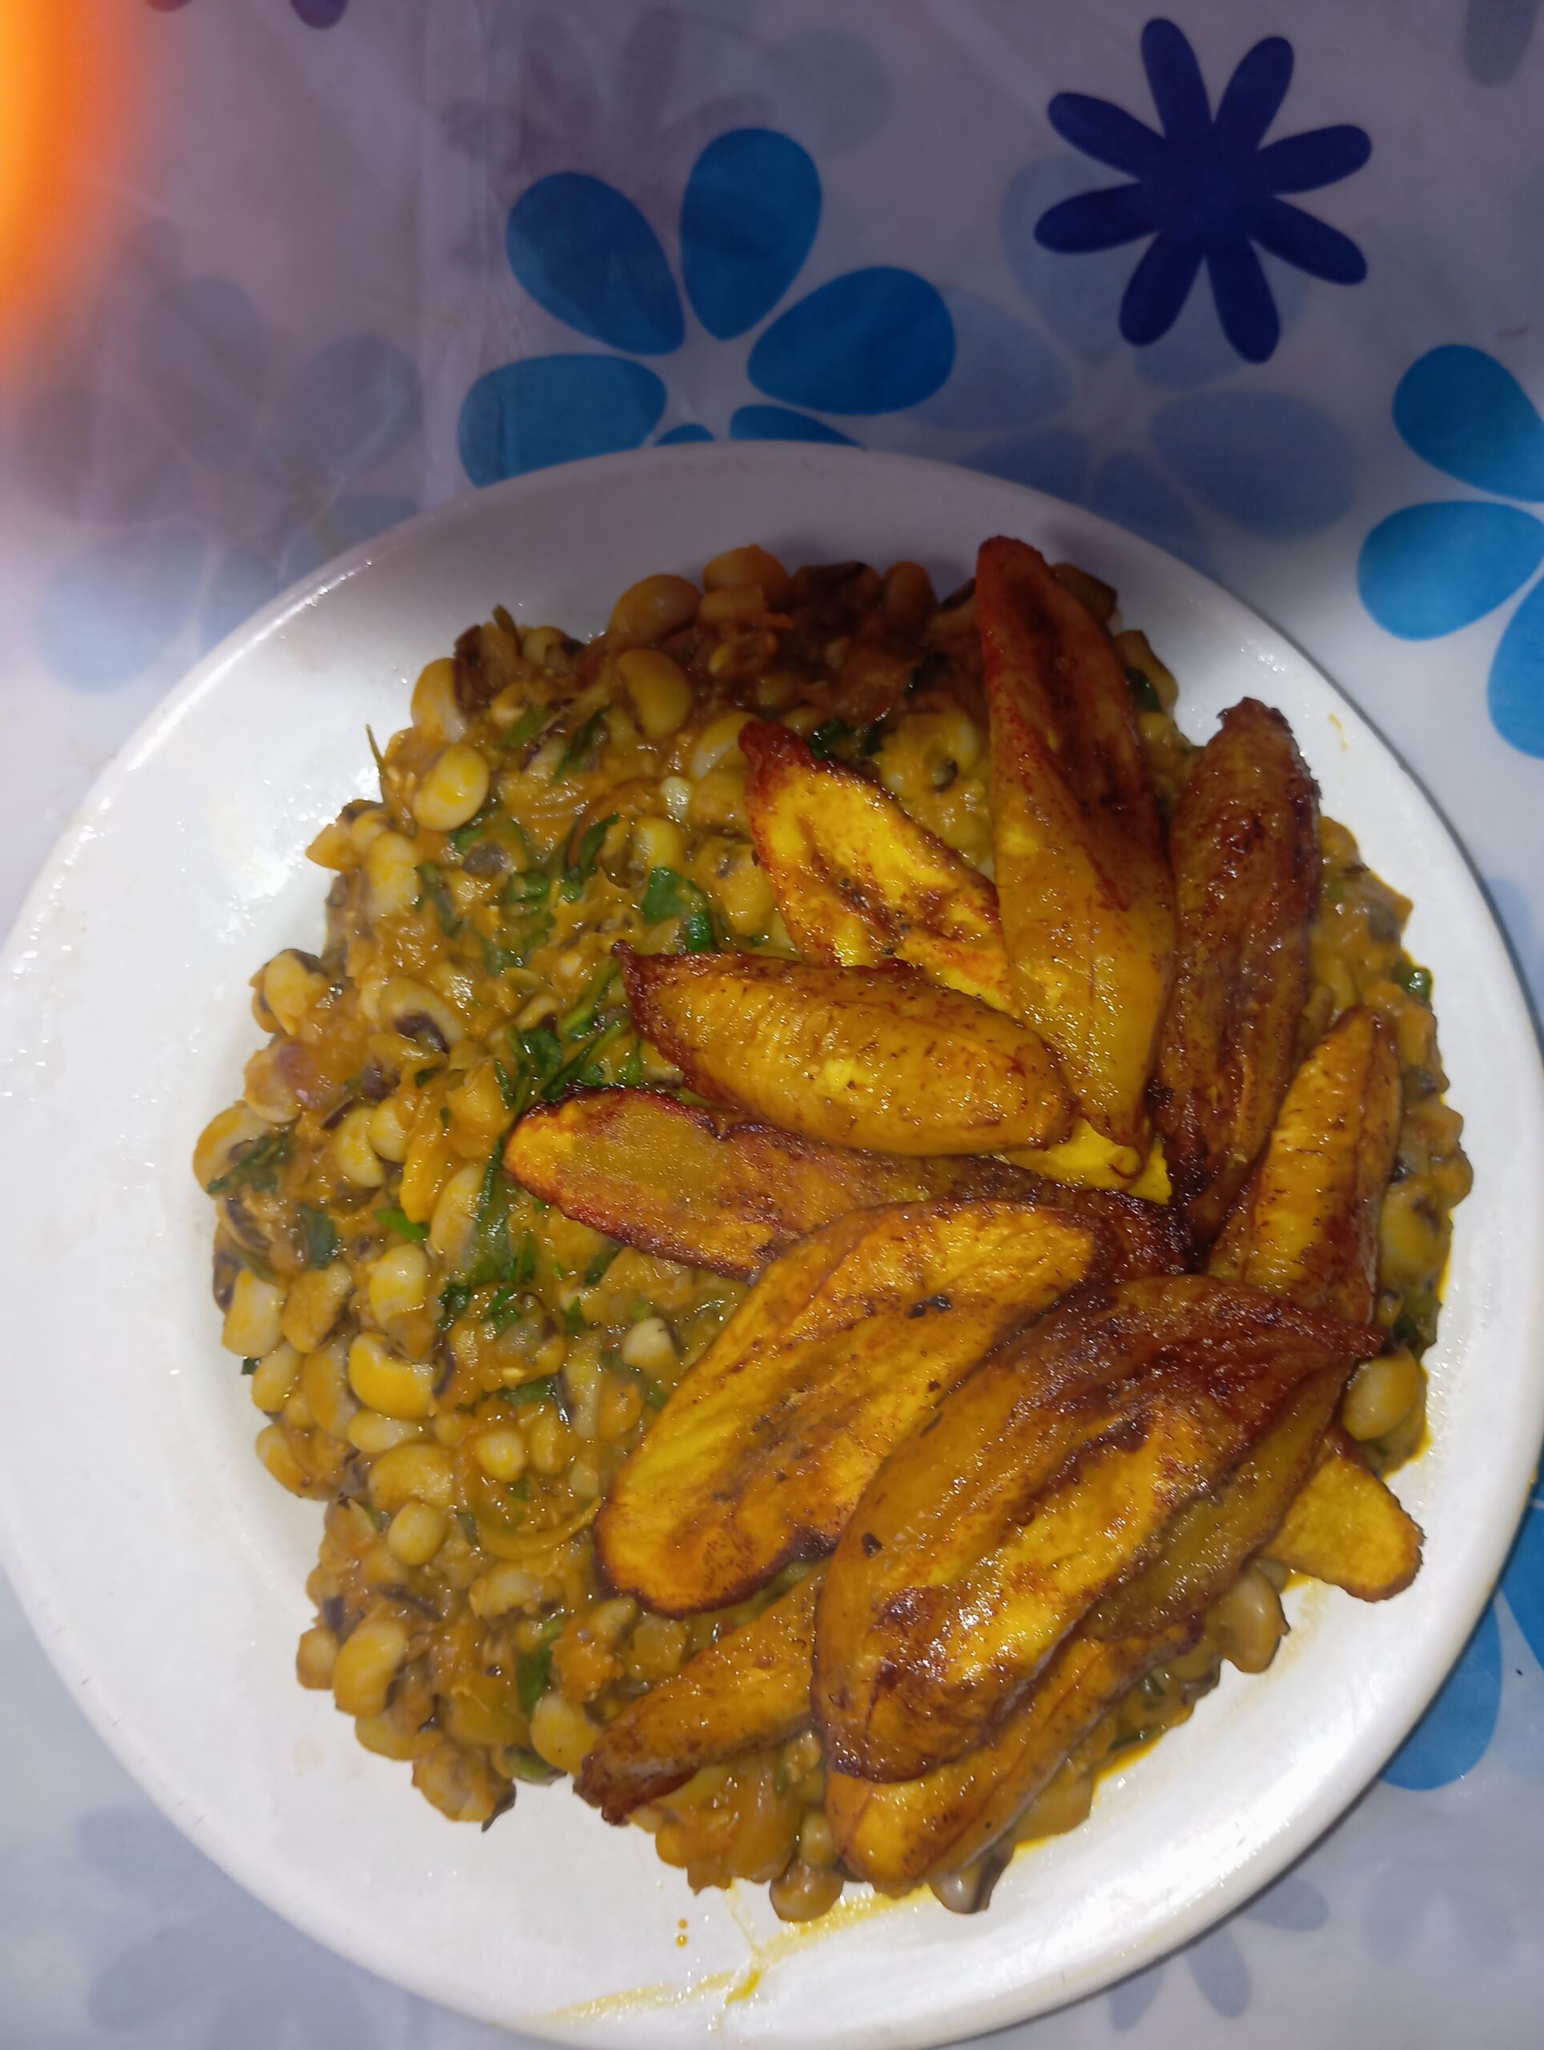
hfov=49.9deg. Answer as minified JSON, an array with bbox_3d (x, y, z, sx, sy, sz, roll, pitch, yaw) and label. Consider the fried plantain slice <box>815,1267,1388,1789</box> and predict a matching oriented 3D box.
[{"bbox_3d":[0.039,0.065,0.229,0.040,0.014,0.094,44,87,-7],"label":"fried plantain slice"}]

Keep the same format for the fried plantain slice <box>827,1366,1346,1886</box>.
[{"bbox_3d":[0.046,0.084,0.240,0.101,0.014,0.028,-45,99,-4],"label":"fried plantain slice"}]

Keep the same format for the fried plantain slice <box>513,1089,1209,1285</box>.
[{"bbox_3d":[0.011,0.026,0.240,0.100,0.012,0.023,10,86,-2],"label":"fried plantain slice"}]

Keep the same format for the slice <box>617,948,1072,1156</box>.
[{"bbox_3d":[0.009,0.004,0.231,0.066,0.018,0.025,10,89,-1],"label":"slice"}]

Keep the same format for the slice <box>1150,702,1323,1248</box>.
[{"bbox_3d":[0.070,-0.009,0.245,0.023,0.016,0.080,6,86,-10],"label":"slice"}]

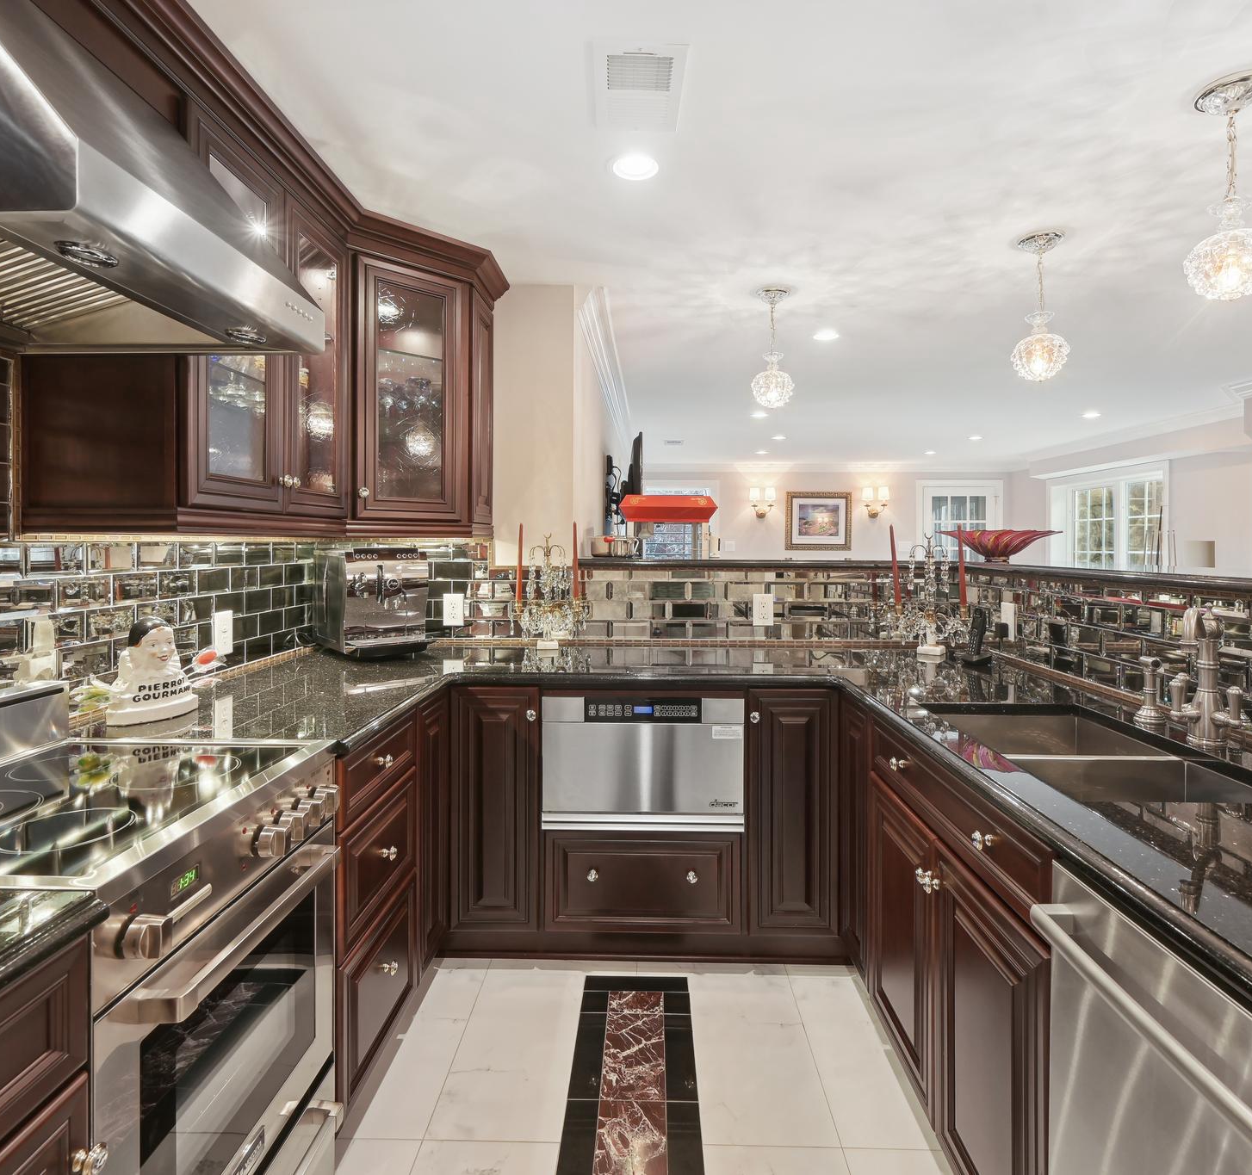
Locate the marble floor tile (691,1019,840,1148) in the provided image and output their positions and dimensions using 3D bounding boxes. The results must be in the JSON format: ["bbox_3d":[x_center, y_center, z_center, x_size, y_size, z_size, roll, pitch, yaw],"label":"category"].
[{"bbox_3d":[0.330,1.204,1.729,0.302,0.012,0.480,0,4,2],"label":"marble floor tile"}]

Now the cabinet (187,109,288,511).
[{"bbox_3d":[-1.049,-0.593,1.576,0.345,0.840,0.362,0,3,2],"label":"cabinet"}]

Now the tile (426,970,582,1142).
[{"bbox_3d":[-0.281,1.200,1.797,0.303,0.012,0.600,0,4,2],"label":"tile"}]

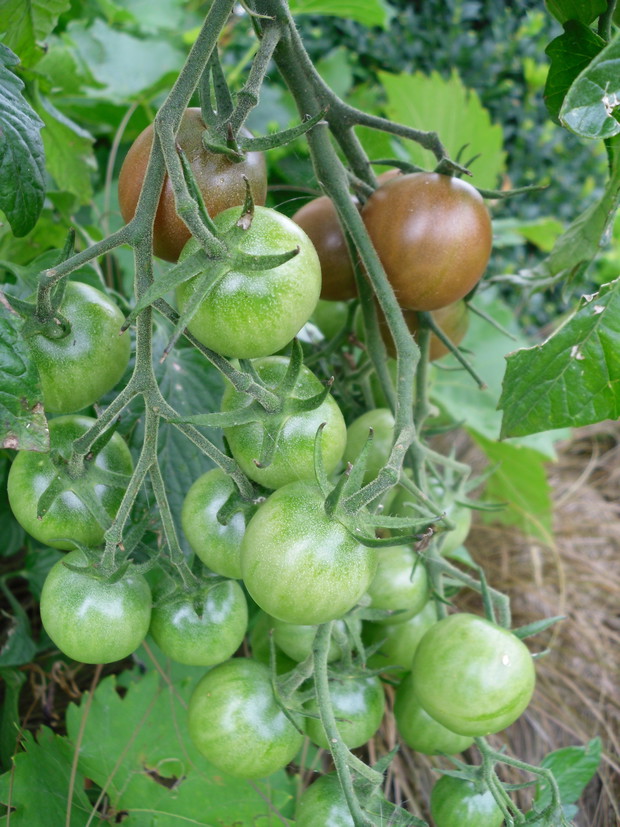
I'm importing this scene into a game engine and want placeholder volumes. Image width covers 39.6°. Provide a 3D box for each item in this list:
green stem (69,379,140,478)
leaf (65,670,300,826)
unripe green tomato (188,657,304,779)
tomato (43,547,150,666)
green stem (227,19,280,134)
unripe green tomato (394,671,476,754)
[{"bbox_3d":[-0.064,0.005,0.267,0.008,0.035,0.006,36,7,0],"label":"green stem"},{"bbox_3d":[-0.066,0.170,0.440,0.120,0.030,0.090,0,60,0],"label":"leaf"},{"bbox_3d":[-0.019,0.092,0.260,0.036,0.034,0.036,14,48,-33],"label":"unripe green tomato"},{"bbox_3d":[-0.074,0.067,0.300,0.039,0.038,0.039,17,33,-5],"label":"tomato"},{"bbox_3d":[-0.018,-0.106,0.270,0.009,0.041,0.006,17,-15,0],"label":"green stem"},{"bbox_3d":[0.044,0.097,0.283,0.032,0.030,0.032,5,24,-2],"label":"unripe green tomato"}]

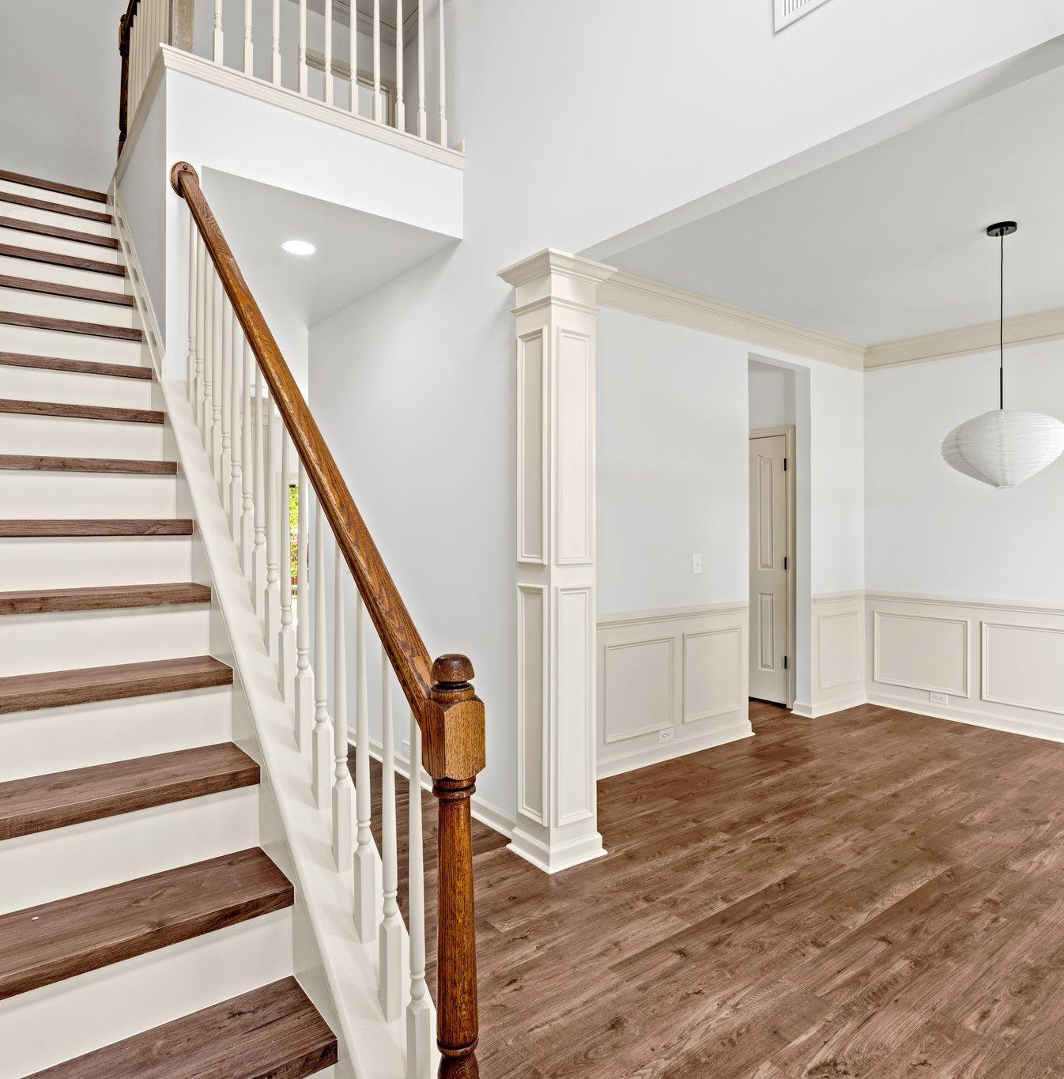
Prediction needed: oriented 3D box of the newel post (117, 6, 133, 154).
[{"bbox_3d":[-2.243,-2.368,3.954,0.080,0.984,0.080,-1,1,-36],"label":"newel post"}]

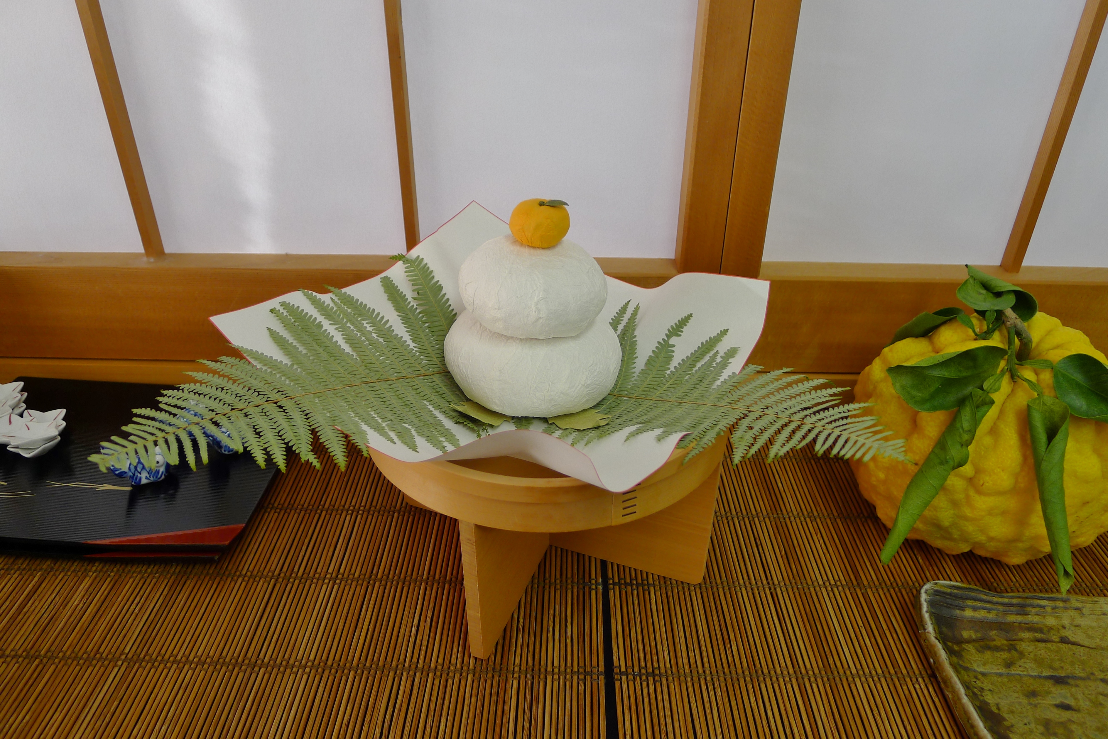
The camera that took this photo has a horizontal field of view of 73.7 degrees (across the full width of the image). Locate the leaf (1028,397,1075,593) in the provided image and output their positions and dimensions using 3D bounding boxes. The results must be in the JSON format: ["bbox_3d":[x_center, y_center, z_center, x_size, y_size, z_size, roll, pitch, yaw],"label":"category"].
[{"bbox_3d":[0.263,0.068,0.387,0.021,0.113,0.017,-12,12,7],"label":"leaf"}]

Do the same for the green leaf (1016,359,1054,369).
[{"bbox_3d":[0.249,-0.003,0.382,0.019,0.006,0.008,1,29,0],"label":"green leaf"}]

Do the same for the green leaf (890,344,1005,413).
[{"bbox_3d":[0.215,0.003,0.407,0.060,0.015,0.032,-14,53,34],"label":"green leaf"}]

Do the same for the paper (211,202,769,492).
[{"bbox_3d":[-0.017,-0.024,0.428,0.238,0.074,0.239,14,32,23],"label":"paper"}]

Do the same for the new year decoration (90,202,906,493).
[{"bbox_3d":[-0.026,-0.036,0.429,0.439,0.127,0.248,1,29,0],"label":"new year decoration"}]

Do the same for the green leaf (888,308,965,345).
[{"bbox_3d":[0.217,-0.024,0.432,0.045,0.013,0.020,-21,37,47],"label":"green leaf"}]

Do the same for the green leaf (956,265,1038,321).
[{"bbox_3d":[0.235,-0.040,0.392,0.040,0.026,0.025,1,29,0],"label":"green leaf"}]

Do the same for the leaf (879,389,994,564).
[{"bbox_3d":[0.205,0.061,0.399,0.021,0.109,0.018,19,18,-10],"label":"leaf"}]

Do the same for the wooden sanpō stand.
[{"bbox_3d":[-0.004,0.057,0.457,0.214,0.126,0.214,11,31,17],"label":"wooden sanpō stand"}]

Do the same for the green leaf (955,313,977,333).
[{"bbox_3d":[0.221,-0.024,0.395,0.012,0.011,0.011,12,31,19],"label":"green leaf"}]

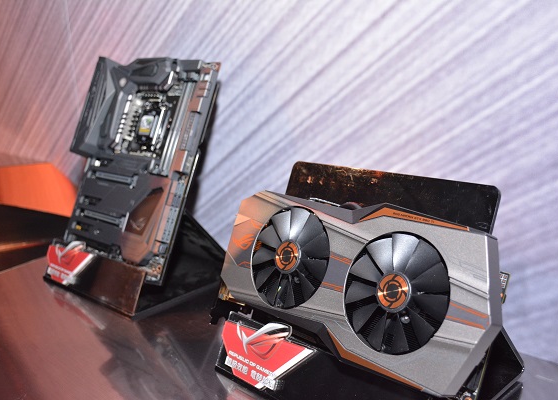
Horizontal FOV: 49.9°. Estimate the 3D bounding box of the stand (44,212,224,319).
[{"bbox_3d":[-0.211,0.019,0.888,0.242,0.200,0.200,9,18,42],"label":"stand"}]

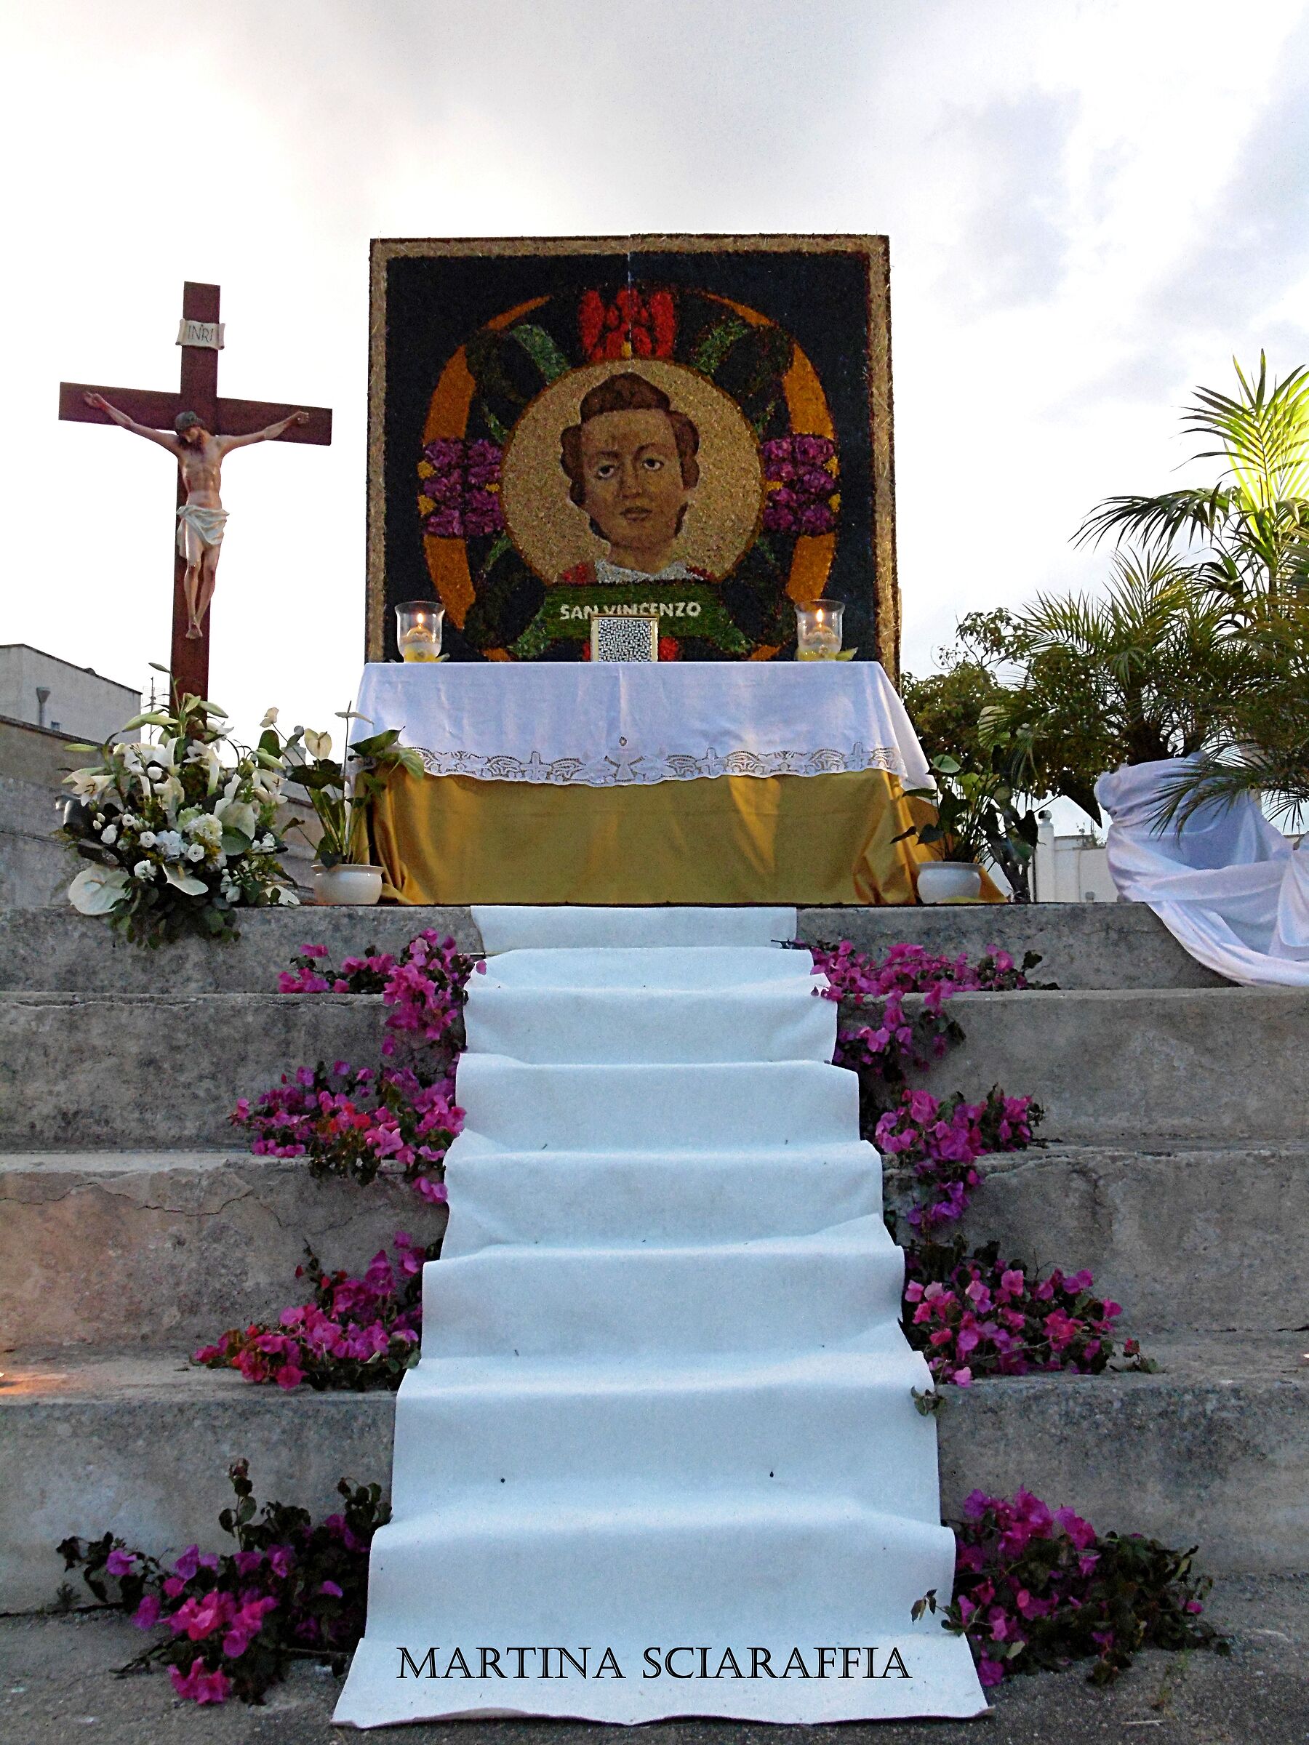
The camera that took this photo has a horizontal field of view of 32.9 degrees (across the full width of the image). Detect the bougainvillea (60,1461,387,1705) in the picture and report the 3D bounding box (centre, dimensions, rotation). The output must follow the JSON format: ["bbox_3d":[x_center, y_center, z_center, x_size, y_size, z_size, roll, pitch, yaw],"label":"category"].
[{"bbox_3d":[-0.746,1.209,3.873,0.560,0.293,0.480,0,-6,-6],"label":"bougainvillea"}]

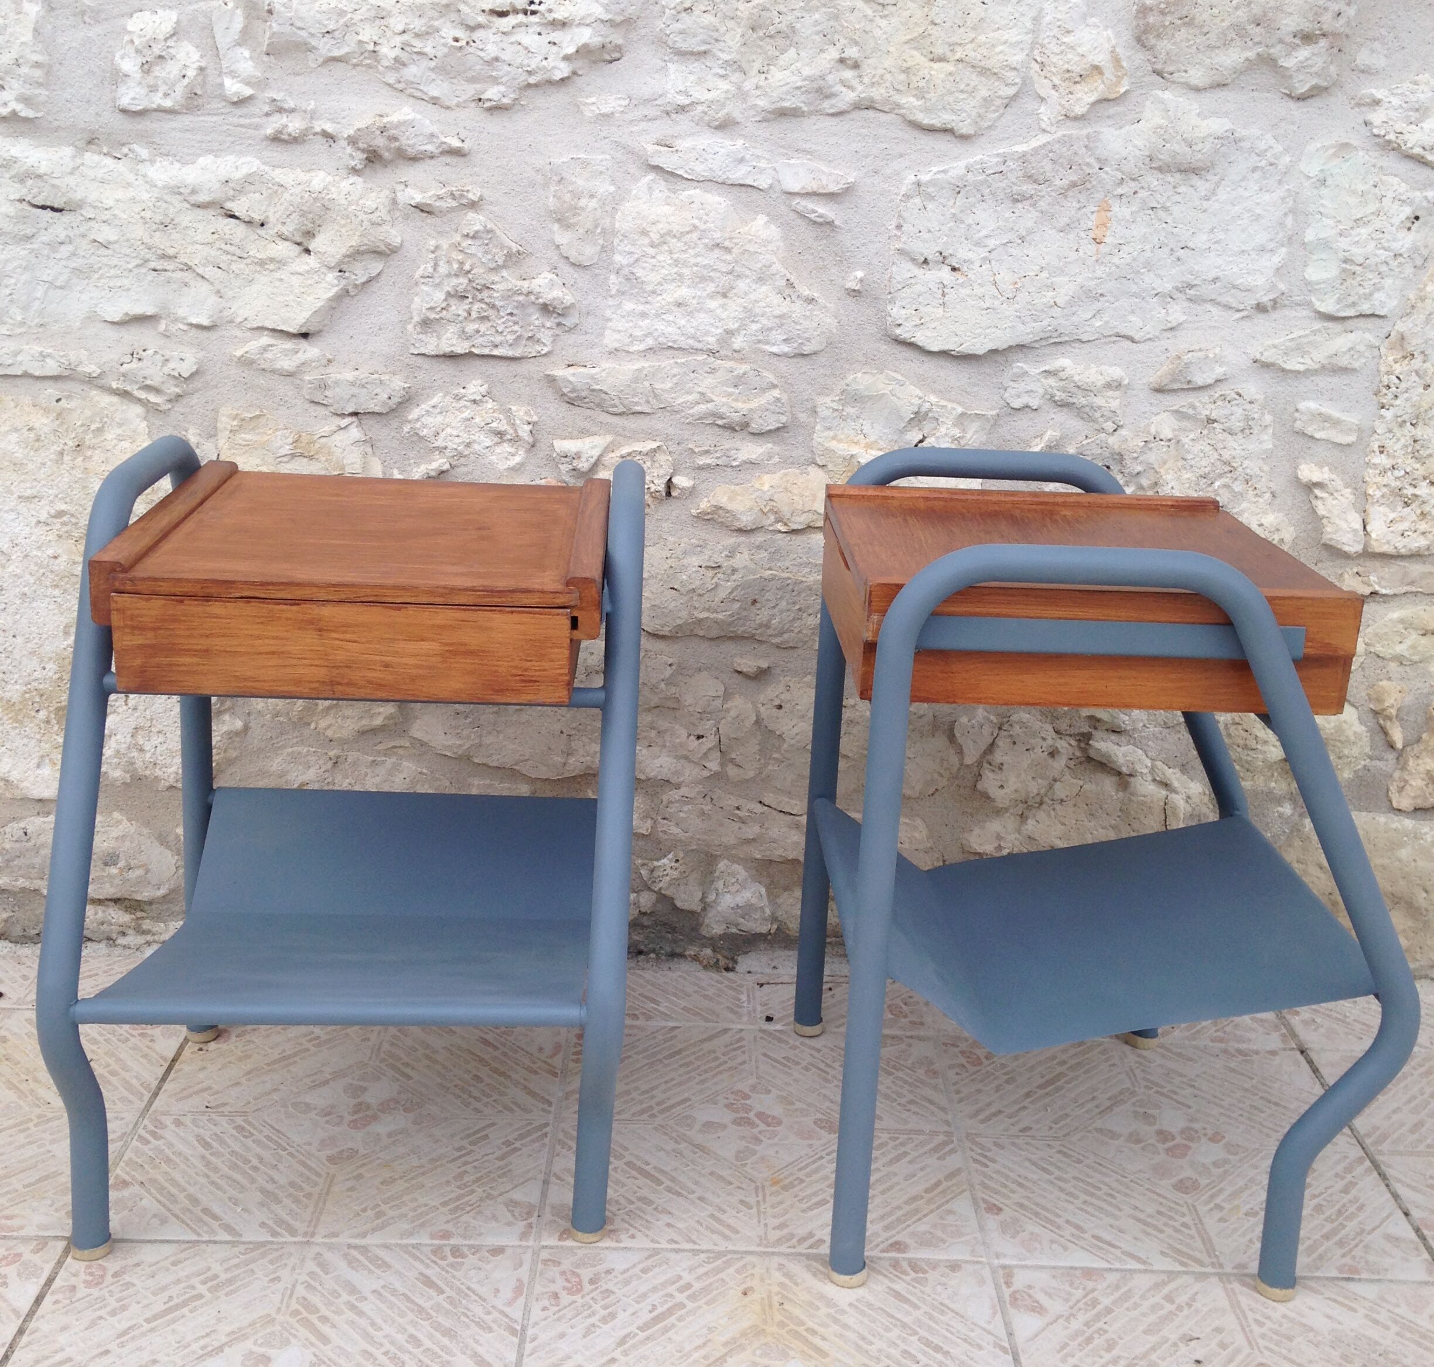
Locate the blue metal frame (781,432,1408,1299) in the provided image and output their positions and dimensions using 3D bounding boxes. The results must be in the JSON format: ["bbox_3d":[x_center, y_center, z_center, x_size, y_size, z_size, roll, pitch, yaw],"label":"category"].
[{"bbox_3d":[0.283,0.120,1.413,0.399,0.551,0.382,2,18,-3],"label":"blue metal frame"}]

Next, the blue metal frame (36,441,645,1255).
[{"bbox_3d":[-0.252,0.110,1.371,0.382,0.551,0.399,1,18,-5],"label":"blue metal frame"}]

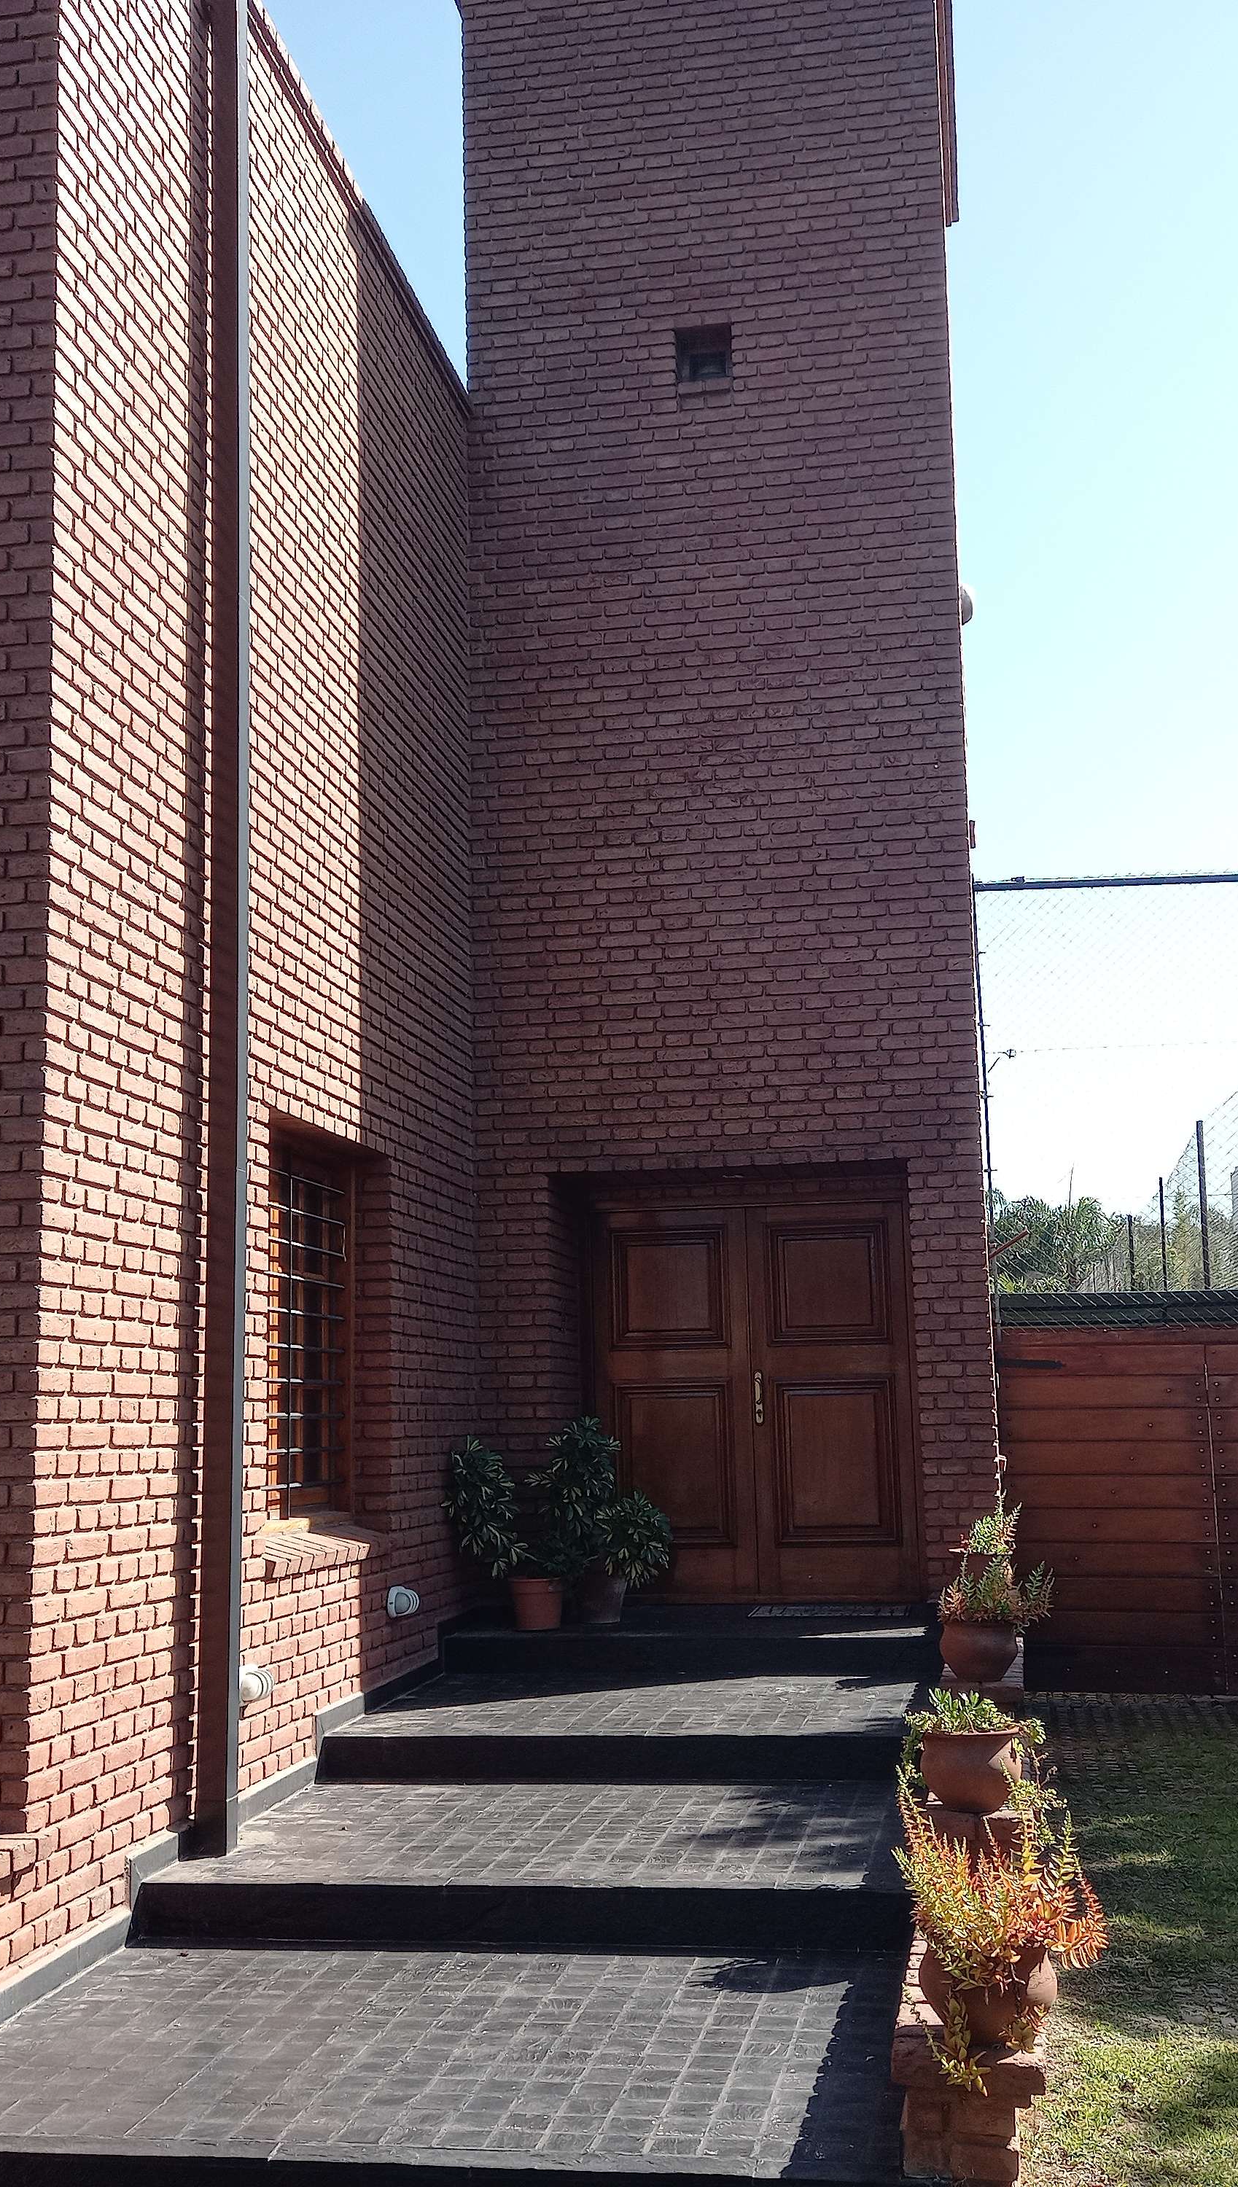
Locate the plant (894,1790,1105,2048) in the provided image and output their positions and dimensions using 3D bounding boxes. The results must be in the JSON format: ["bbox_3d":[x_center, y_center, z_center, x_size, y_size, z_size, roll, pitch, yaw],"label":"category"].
[{"bbox_3d":[0.745,1.611,4.134,0.370,0.460,0.340,-3,-9,9],"label":"plant"}]

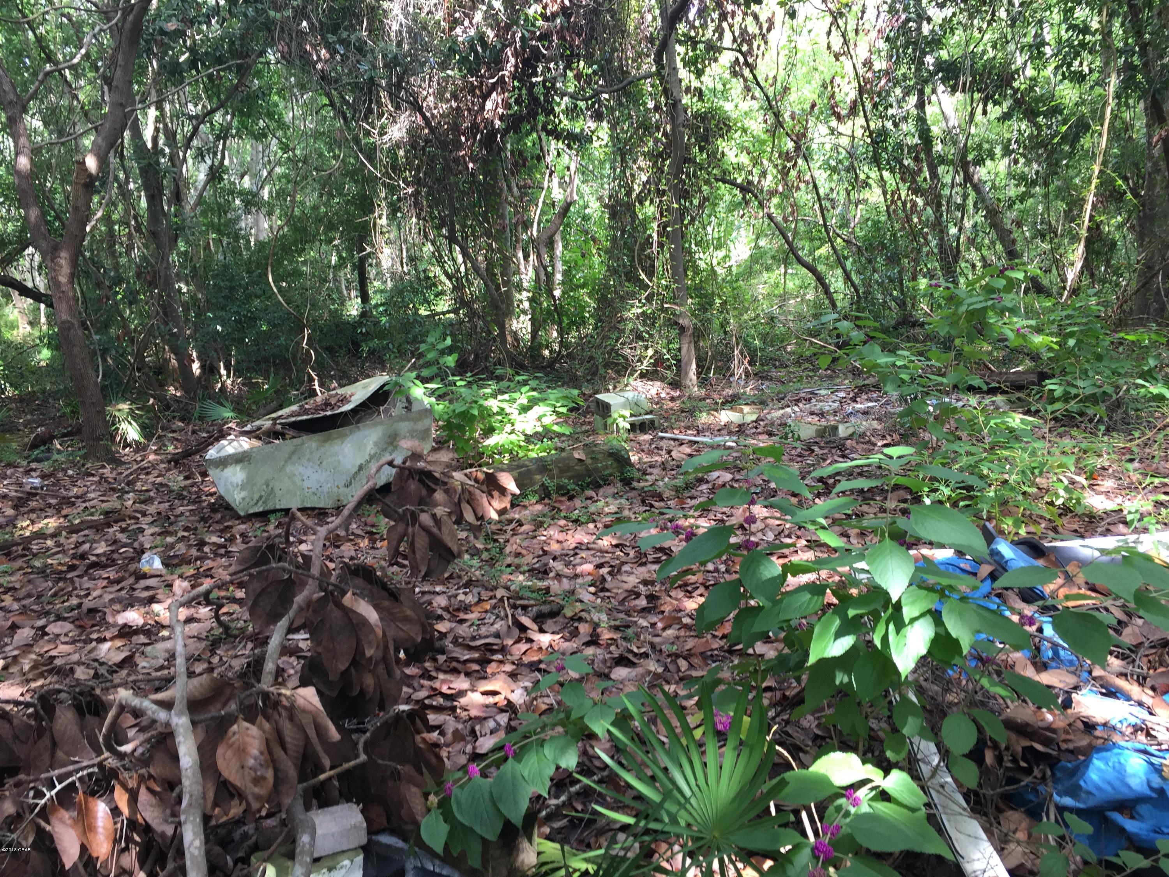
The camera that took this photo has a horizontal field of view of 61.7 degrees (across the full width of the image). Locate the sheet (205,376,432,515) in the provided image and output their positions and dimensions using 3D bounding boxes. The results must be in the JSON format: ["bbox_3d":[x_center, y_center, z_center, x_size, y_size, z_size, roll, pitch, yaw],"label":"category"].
[{"bbox_3d":[-1.990,-0.001,7.260,1.600,0.800,1.000,-4,11,-20],"label":"sheet"}]

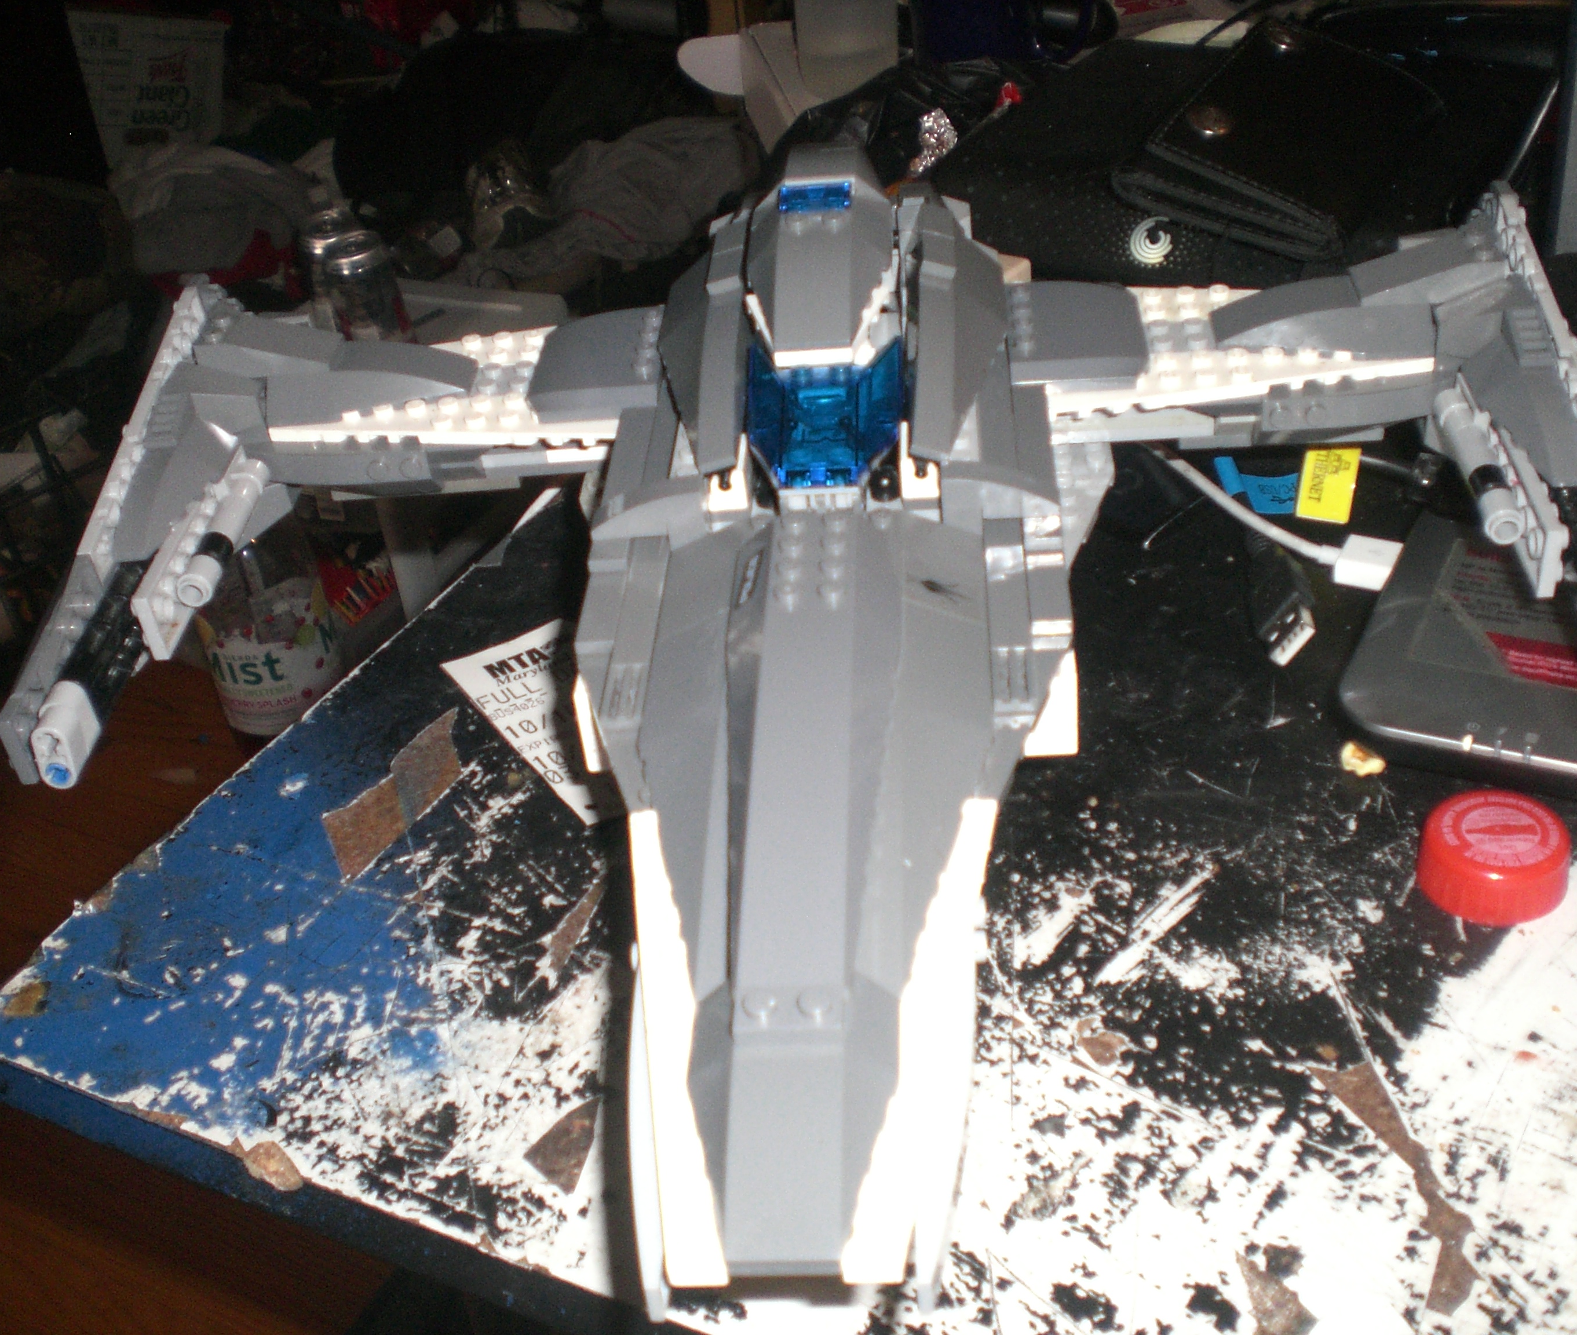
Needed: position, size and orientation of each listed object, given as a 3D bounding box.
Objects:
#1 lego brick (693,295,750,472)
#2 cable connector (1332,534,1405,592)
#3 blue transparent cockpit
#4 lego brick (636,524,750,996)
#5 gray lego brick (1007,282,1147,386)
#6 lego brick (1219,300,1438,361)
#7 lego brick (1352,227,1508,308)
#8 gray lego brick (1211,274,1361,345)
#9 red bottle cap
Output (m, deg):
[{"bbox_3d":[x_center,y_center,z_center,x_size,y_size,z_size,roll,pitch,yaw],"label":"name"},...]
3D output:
[{"bbox_3d":[-0.014,-0.063,0.438,0.009,0.006,0.068,-19,43,19],"label":"lego brick"},{"bbox_3d":[0.150,-0.026,0.496,0.017,0.007,0.013,12,41,26],"label":"cable connector"},{"bbox_3d":[0.008,-0.052,0.417,0.033,0.013,0.052,-3,46,6],"label":"blue transparent cockpit"},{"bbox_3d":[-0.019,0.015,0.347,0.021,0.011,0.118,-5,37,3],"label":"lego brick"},{"bbox_3d":[0.068,-0.080,0.460,0.032,0.008,0.032,-3,38,6],"label":"gray lego brick"},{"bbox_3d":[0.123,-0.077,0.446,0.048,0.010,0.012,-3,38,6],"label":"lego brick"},{"bbox_3d":[0.146,-0.092,0.446,0.032,0.011,0.016,-3,38,6],"label":"lego brick"},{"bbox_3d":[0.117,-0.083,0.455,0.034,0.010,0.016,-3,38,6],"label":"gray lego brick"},{"bbox_3d":[0.149,0.040,0.414,0.030,0.013,0.030,-6,36,4],"label":"red bottle cap"}]

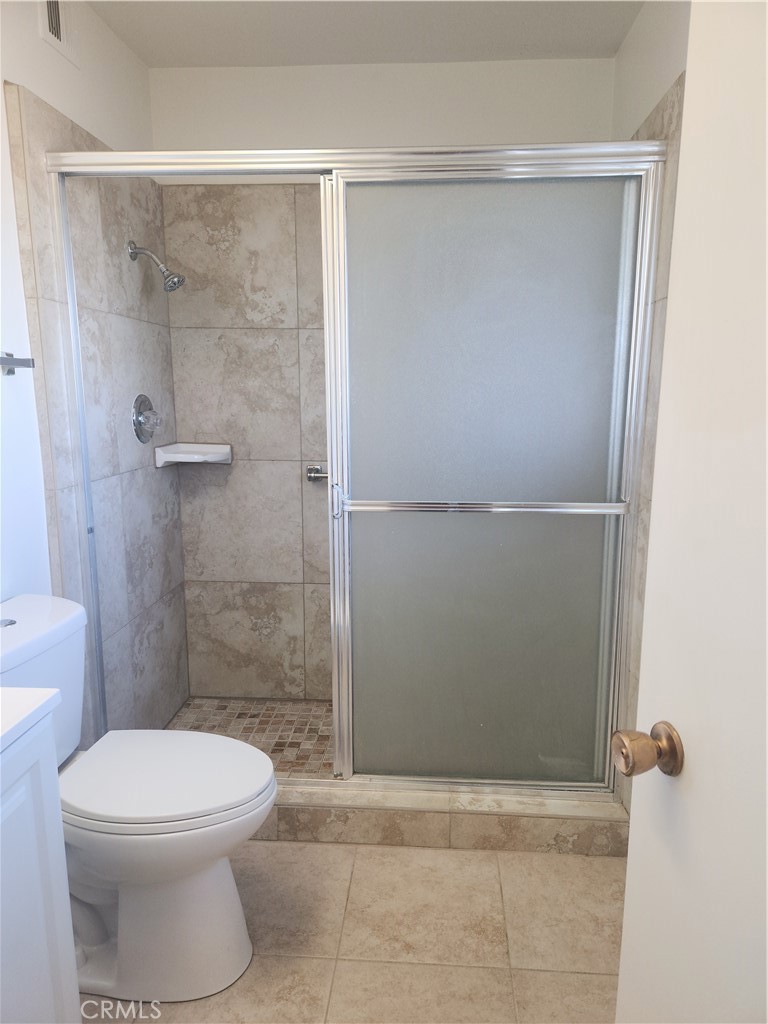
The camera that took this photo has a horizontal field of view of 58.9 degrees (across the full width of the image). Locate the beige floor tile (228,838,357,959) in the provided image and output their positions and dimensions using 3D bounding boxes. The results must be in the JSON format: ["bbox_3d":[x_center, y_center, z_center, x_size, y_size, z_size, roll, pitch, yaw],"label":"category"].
[{"bbox_3d":[-0.296,1.002,1.789,0.403,0.010,0.399,1,10,4],"label":"beige floor tile"}]

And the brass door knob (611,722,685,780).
[{"bbox_3d":[0.303,0.277,0.787,0.060,0.061,0.061,-2,10,-9],"label":"brass door knob"}]

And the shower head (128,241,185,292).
[{"bbox_3d":[-0.756,-0.825,2.288,0.170,0.168,0.075,1,10,4],"label":"shower head"}]

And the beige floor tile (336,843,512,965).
[{"bbox_3d":[0.106,1.008,1.760,0.403,0.010,0.399,1,10,4],"label":"beige floor tile"}]

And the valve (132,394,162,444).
[{"bbox_3d":[-0.807,-0.324,2.382,0.070,0.174,0.173,1,10,4],"label":"valve"}]

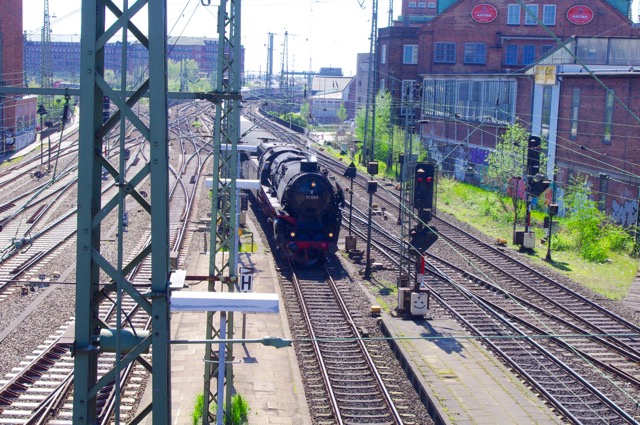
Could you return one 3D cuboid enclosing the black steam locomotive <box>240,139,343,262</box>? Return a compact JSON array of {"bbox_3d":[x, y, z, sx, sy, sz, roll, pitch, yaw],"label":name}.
[{"bbox_3d":[-1.804,-1.269,55.503,3.100,4.550,23.020,1,8,-8],"label":"black steam locomotive"}]

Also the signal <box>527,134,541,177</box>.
[{"bbox_3d":[10.889,-2.907,51.613,0.580,2.100,0.400,2,8,-1],"label":"signal"}]

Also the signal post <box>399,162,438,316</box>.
[{"bbox_3d":[3.600,0.976,36.347,1.220,5.500,0.800,2,8,-2],"label":"signal post"}]

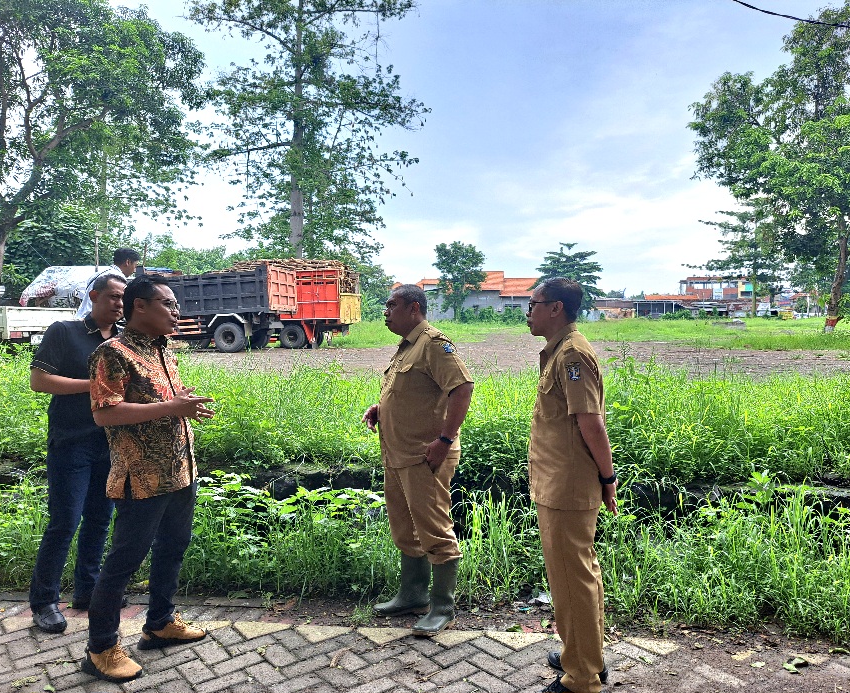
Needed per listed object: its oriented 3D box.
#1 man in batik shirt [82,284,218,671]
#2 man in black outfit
[{"bbox_3d":[-1.210,0.535,2.771,0.520,1.680,0.500,0,4,3],"label":"man in batik shirt"},{"bbox_3d":[-1.720,0.506,3.130,0.420,1.690,0.500,2,4,25],"label":"man in black outfit"}]

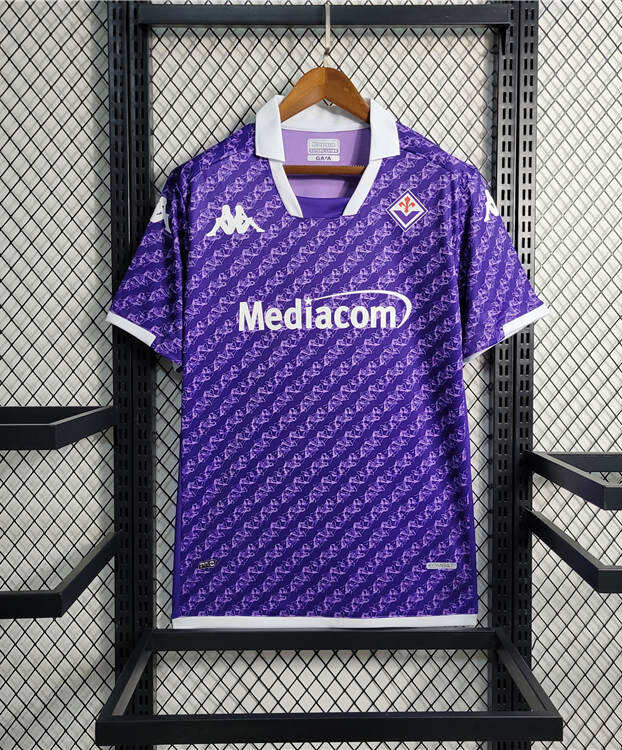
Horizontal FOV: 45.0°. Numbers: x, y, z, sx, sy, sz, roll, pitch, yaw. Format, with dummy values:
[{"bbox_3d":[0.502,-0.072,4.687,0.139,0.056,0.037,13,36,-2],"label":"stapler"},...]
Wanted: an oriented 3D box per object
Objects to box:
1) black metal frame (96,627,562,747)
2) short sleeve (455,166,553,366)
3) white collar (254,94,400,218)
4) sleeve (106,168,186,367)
[{"bbox_3d":[0.021,0.421,1.043,0.560,0.030,0.290,0,2,-2],"label":"black metal frame"},{"bbox_3d":[0.283,-0.160,1.105,0.135,0.282,0.110,0,2,-2],"label":"short sleeve"},{"bbox_3d":[0.024,-0.320,1.100,0.210,0.178,0.115,0,2,-2],"label":"white collar"},{"bbox_3d":[-0.240,-0.158,1.105,0.125,0.283,0.110,0,2,-2],"label":"sleeve"}]

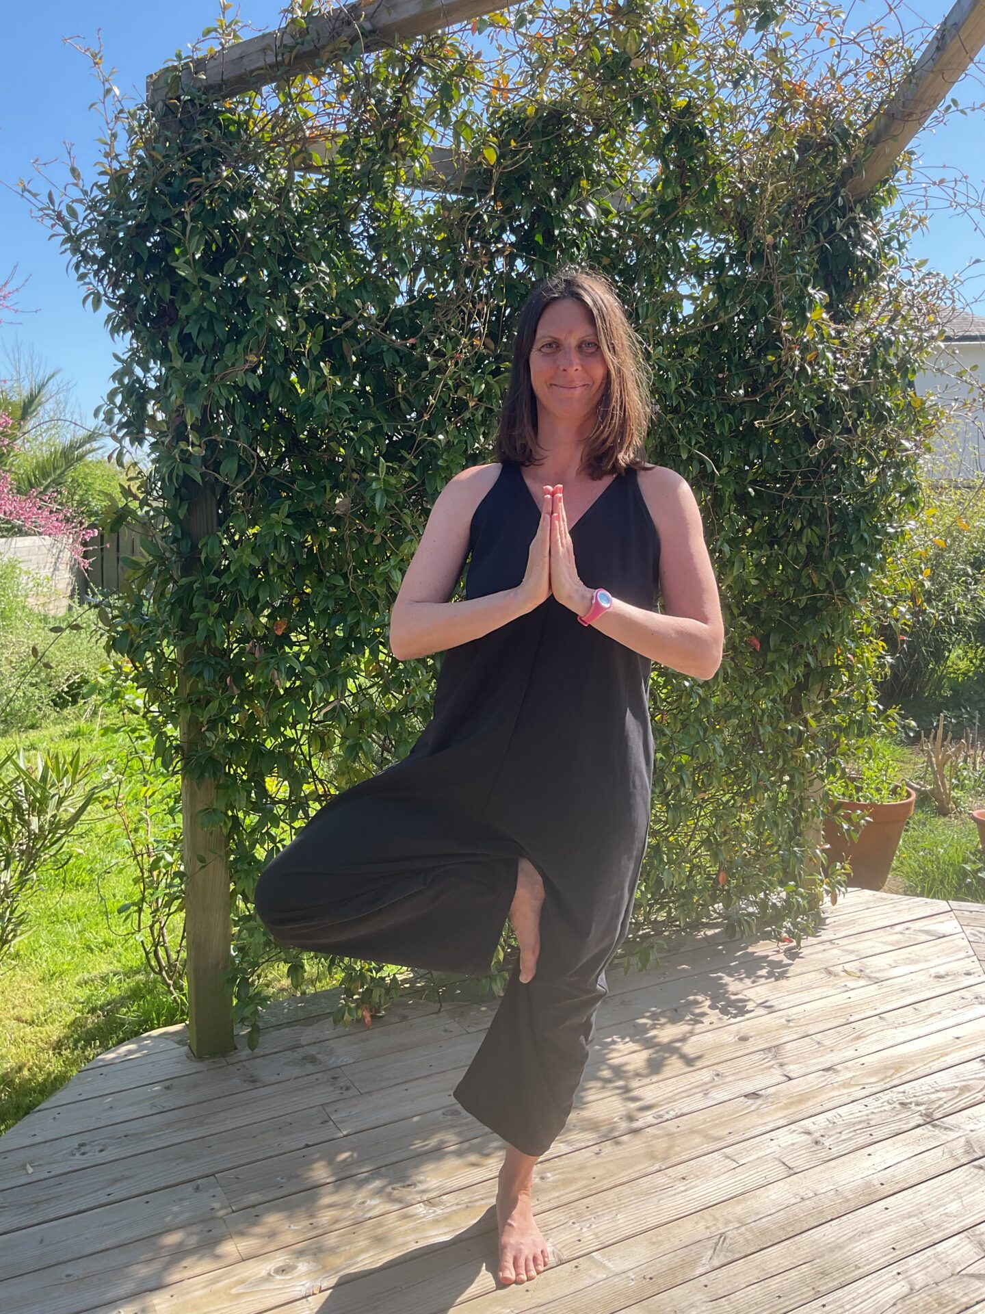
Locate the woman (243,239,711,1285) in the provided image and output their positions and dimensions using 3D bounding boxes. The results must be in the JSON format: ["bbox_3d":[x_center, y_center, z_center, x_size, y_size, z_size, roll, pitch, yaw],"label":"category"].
[{"bbox_3d":[0.008,0.225,1.835,0.760,1.705,0.440,1,8,3],"label":"woman"}]

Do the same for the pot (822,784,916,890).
[{"bbox_3d":[1.368,0.676,4.117,0.382,0.366,0.382,0,8,0],"label":"pot"}]

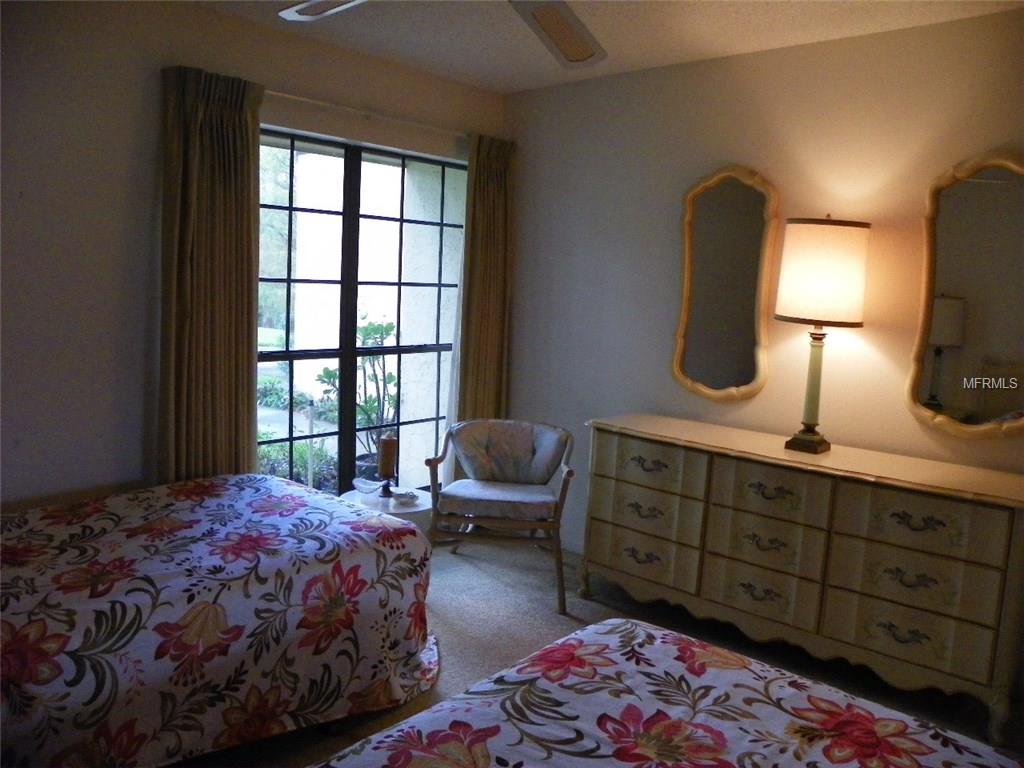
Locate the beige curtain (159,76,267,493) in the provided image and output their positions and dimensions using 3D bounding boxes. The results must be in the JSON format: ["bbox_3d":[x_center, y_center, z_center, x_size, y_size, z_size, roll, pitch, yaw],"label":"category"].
[{"bbox_3d":[-1.193,-0.124,3.101,0.143,2.116,0.343,10,11,43],"label":"beige curtain"}]

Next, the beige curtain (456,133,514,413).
[{"bbox_3d":[-0.152,-0.228,4.184,0.143,2.116,0.329,10,11,43],"label":"beige curtain"}]

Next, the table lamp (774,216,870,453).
[{"bbox_3d":[1.211,-0.195,3.025,0.325,0.915,0.325,9,10,41],"label":"table lamp"}]

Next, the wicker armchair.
[{"bbox_3d":[-0.025,0.572,3.651,0.658,0.744,0.615,3,8,8],"label":"wicker armchair"}]

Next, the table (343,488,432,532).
[{"bbox_3d":[-0.559,0.731,3.484,0.429,0.429,0.429,10,11,43],"label":"table"}]

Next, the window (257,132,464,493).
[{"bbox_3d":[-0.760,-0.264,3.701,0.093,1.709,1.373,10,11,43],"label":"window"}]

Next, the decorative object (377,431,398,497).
[{"bbox_3d":[-0.558,0.365,3.480,0.094,0.297,0.094,2,8,0],"label":"decorative object"}]

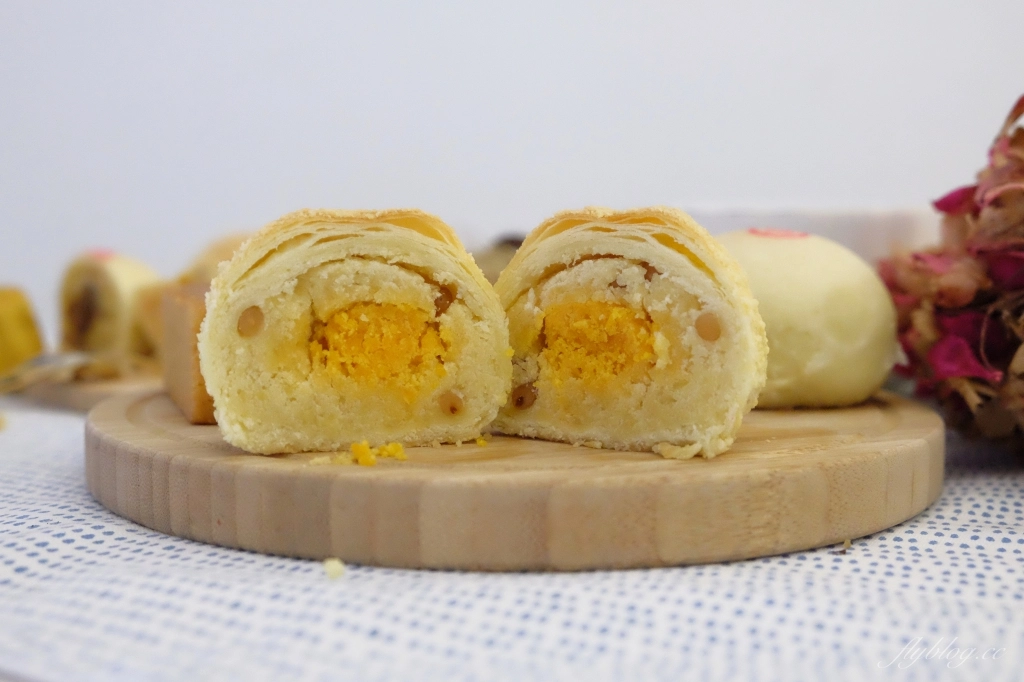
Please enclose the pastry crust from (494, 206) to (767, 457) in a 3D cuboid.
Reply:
[{"bbox_3d":[0.027,-0.004,0.263,0.064,0.050,0.034,3,6,28],"label":"pastry crust"}]

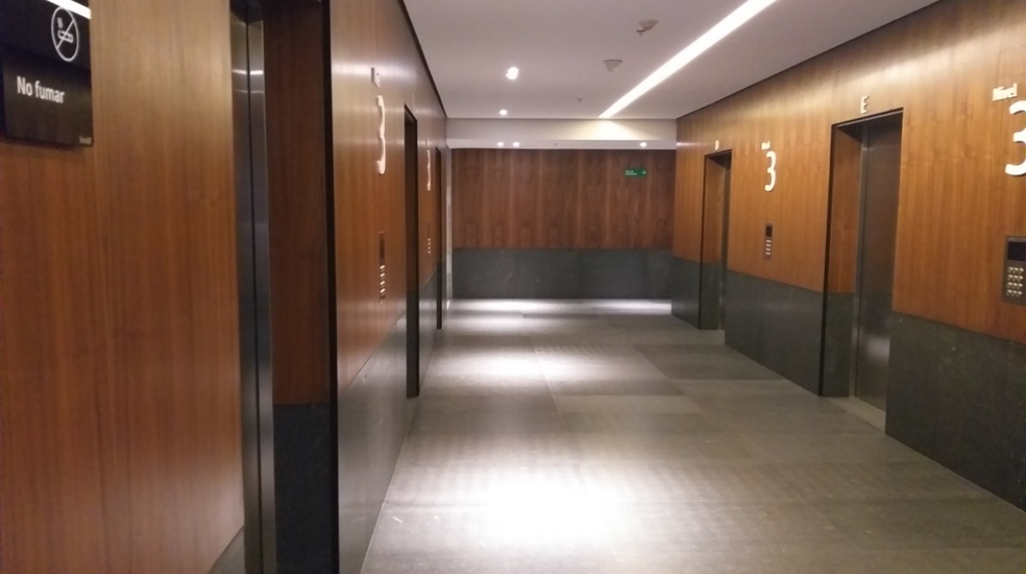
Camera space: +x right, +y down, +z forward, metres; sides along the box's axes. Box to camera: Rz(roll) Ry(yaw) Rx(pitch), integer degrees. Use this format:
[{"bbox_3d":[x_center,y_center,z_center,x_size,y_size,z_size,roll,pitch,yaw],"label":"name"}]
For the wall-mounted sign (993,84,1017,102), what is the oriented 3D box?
[{"bbox_3d":[2.615,-1.035,4.109,0.020,0.070,0.193,0,6,-2],"label":"wall-mounted sign"}]

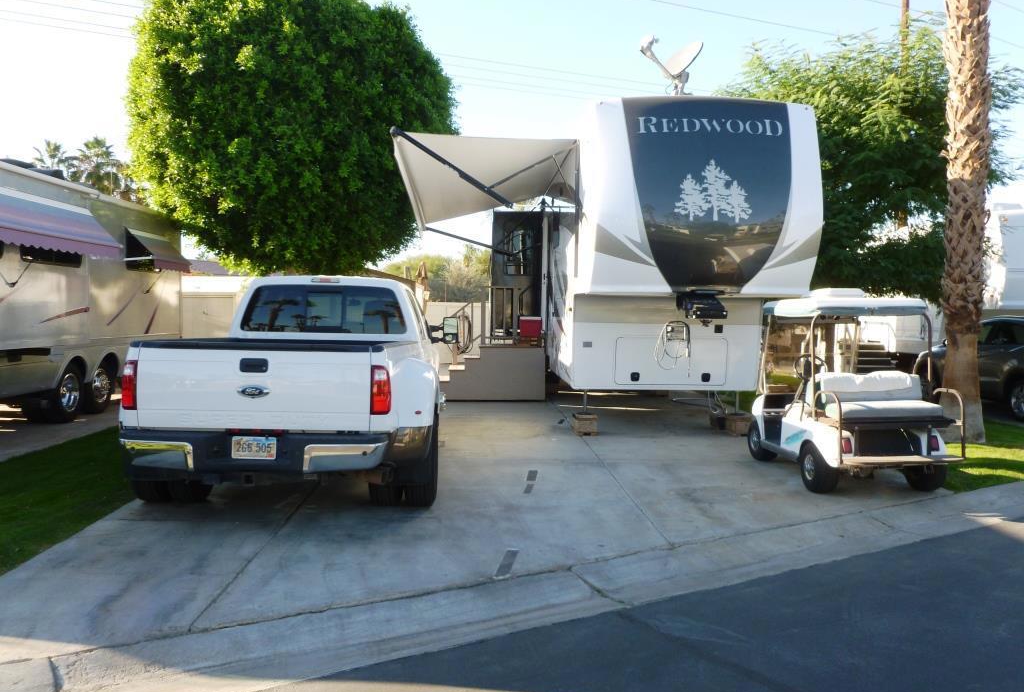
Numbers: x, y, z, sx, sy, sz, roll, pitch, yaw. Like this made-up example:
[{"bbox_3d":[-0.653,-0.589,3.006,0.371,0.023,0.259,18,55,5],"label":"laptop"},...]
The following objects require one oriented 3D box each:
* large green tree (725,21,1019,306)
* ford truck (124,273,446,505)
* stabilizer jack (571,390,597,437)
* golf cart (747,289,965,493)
[{"bbox_3d":[6.750,-2.450,15.500,5.600,7.000,5.600,1,2,-3],"label":"large green tree"},{"bbox_3d":[-1.890,0.245,8.870,2.480,1.980,6.650,1,2,-2],"label":"ford truck"},{"bbox_3d":[0.970,0.885,11.000,0.330,0.590,0.320,1,2,-3],"label":"stabilizer jack"},{"bbox_3d":[3.290,0.420,8.300,1.200,1.820,2.600,1,2,-4],"label":"golf cart"}]

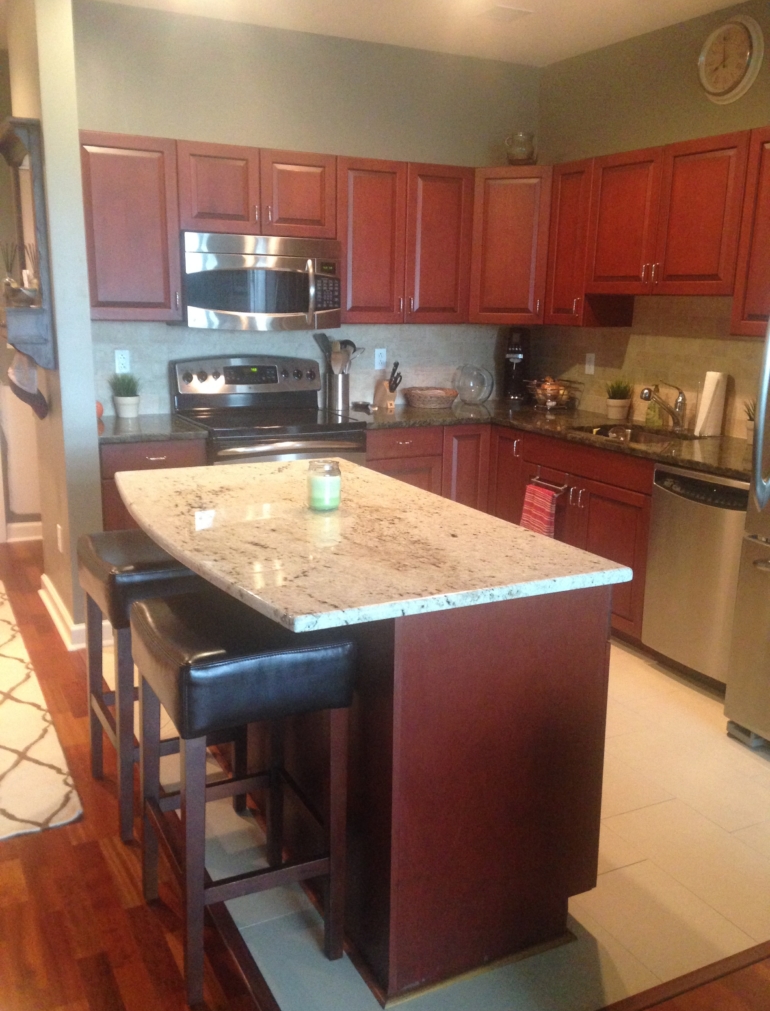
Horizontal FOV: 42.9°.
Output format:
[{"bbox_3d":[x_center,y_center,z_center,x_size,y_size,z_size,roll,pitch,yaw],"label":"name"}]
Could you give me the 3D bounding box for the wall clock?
[{"bbox_3d":[1.459,-1.883,4.141,0.055,0.360,0.360,-5,13,-27],"label":"wall clock"}]

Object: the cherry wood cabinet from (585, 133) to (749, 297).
[{"bbox_3d":[1.307,-1.226,4.258,0.320,0.615,0.925,-5,13,-27],"label":"cherry wood cabinet"}]

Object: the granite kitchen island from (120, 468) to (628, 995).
[{"bbox_3d":[-0.223,0.467,2.825,0.920,0.902,1.620,-5,14,-27],"label":"granite kitchen island"}]

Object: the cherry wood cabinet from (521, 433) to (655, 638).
[{"bbox_3d":[1.141,0.138,4.525,0.625,0.875,0.896,-5,14,-27],"label":"cherry wood cabinet"}]

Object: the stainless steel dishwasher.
[{"bbox_3d":[1.461,0.271,3.857,0.615,0.828,0.600,-5,14,-27],"label":"stainless steel dishwasher"}]

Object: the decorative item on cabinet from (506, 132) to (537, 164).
[{"bbox_3d":[0.682,-1.784,4.927,0.165,0.185,0.150,1,12,0],"label":"decorative item on cabinet"}]

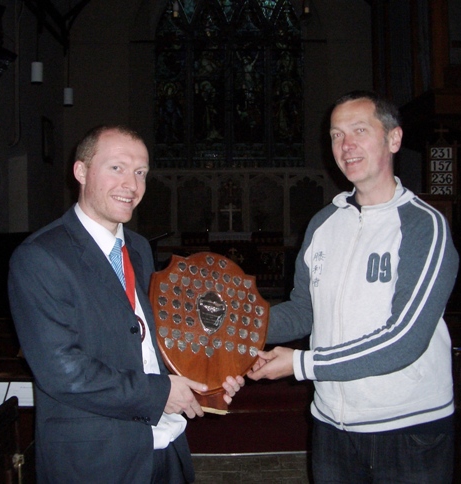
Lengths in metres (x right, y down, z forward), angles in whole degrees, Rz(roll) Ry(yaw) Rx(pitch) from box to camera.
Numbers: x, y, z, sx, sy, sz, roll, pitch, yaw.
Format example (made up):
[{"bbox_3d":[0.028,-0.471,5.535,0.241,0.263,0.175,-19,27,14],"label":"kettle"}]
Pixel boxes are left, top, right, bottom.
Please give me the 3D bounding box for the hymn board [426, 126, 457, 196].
[{"bbox_3d":[1.782,-0.656,5.500,0.260,0.660,0.045,0,0,5],"label":"hymn board"}]

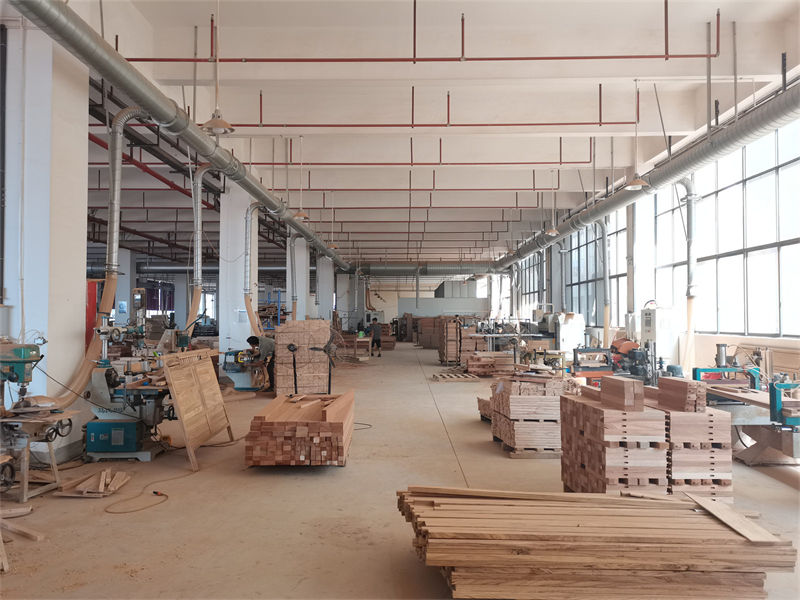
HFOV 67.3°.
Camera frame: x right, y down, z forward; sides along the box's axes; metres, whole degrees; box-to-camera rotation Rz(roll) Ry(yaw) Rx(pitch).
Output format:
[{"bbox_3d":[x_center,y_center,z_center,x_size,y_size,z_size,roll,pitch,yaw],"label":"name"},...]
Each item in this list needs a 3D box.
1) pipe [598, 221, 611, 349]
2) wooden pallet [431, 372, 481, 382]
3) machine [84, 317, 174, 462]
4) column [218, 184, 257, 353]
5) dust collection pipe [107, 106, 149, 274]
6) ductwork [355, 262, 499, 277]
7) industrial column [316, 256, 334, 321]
[{"bbox_3d":[5.937,-0.481,17.394,0.330,3.770,0.180,0,-2,0],"label":"pipe"},{"bbox_3d":[1.511,2.119,16.234,1.120,0.130,1.050,0,-2,-7],"label":"wooden pallet"},{"bbox_3d":[-3.213,1.063,7.346,0.980,1.680,0.750,0,-2,0],"label":"machine"},{"bbox_3d":[-4.260,-0.483,16.045,0.800,5.320,0.800,0,-2,0],"label":"column"},{"bbox_3d":[-3.759,-1.508,8.321,0.520,2.330,0.240,0,-2,0],"label":"dust collection pipe"},{"bbox_3d":[1.630,-1.891,36.070,8.700,0.780,0.780,0,-2,0],"label":"ductwork"},{"bbox_3d":[-4.171,0.079,33.836,0.800,5.320,0.800,0,-2,0],"label":"industrial column"}]

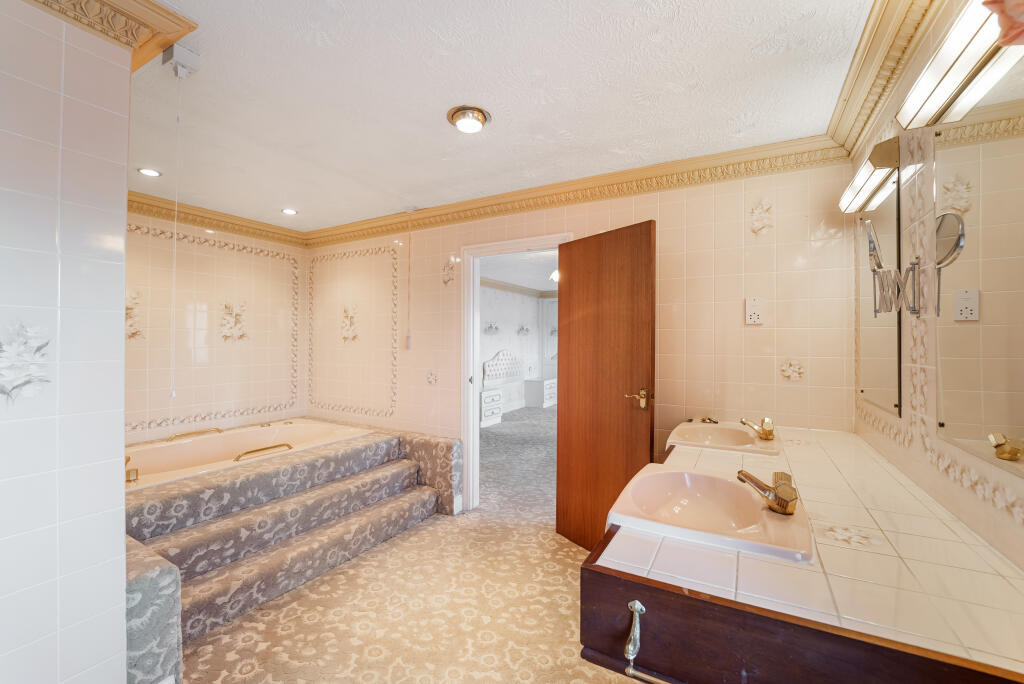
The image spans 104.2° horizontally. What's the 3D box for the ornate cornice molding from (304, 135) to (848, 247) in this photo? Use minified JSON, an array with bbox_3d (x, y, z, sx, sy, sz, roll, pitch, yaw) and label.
[{"bbox_3d":[-0.175,-0.967,2.910,4.140,0.110,0.135,0,0,27],"label":"ornate cornice molding"}]

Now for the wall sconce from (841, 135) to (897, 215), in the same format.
[{"bbox_3d":[1.528,-0.696,1.732,0.085,0.115,0.590,0,0,31],"label":"wall sconce"}]

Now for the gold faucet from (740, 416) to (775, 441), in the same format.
[{"bbox_3d":[1.119,0.393,1.802,0.130,0.082,0.105,0,0,29],"label":"gold faucet"}]

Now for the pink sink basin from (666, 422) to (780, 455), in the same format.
[{"bbox_3d":[0.993,0.518,1.880,0.425,0.165,0.515,0,0,29],"label":"pink sink basin"}]

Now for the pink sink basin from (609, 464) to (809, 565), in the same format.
[{"bbox_3d":[0.548,0.518,1.130,0.425,0.165,0.515,0,0,29],"label":"pink sink basin"}]

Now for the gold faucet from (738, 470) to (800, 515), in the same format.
[{"bbox_3d":[0.674,0.393,1.052,0.130,0.082,0.105,0,0,29],"label":"gold faucet"}]

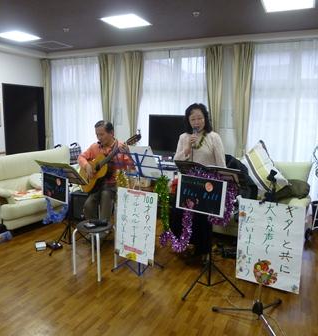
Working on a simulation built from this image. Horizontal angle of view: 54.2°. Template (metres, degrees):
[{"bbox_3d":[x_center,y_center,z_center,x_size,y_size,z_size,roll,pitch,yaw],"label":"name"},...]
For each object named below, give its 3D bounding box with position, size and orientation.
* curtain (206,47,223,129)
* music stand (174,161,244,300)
[{"bbox_3d":[0.775,-0.519,4.618,0.253,2.449,0.150,5,10,24],"label":"curtain"},{"bbox_3d":[0.425,0.500,2.574,0.570,1.110,0.490,8,12,36],"label":"music stand"}]

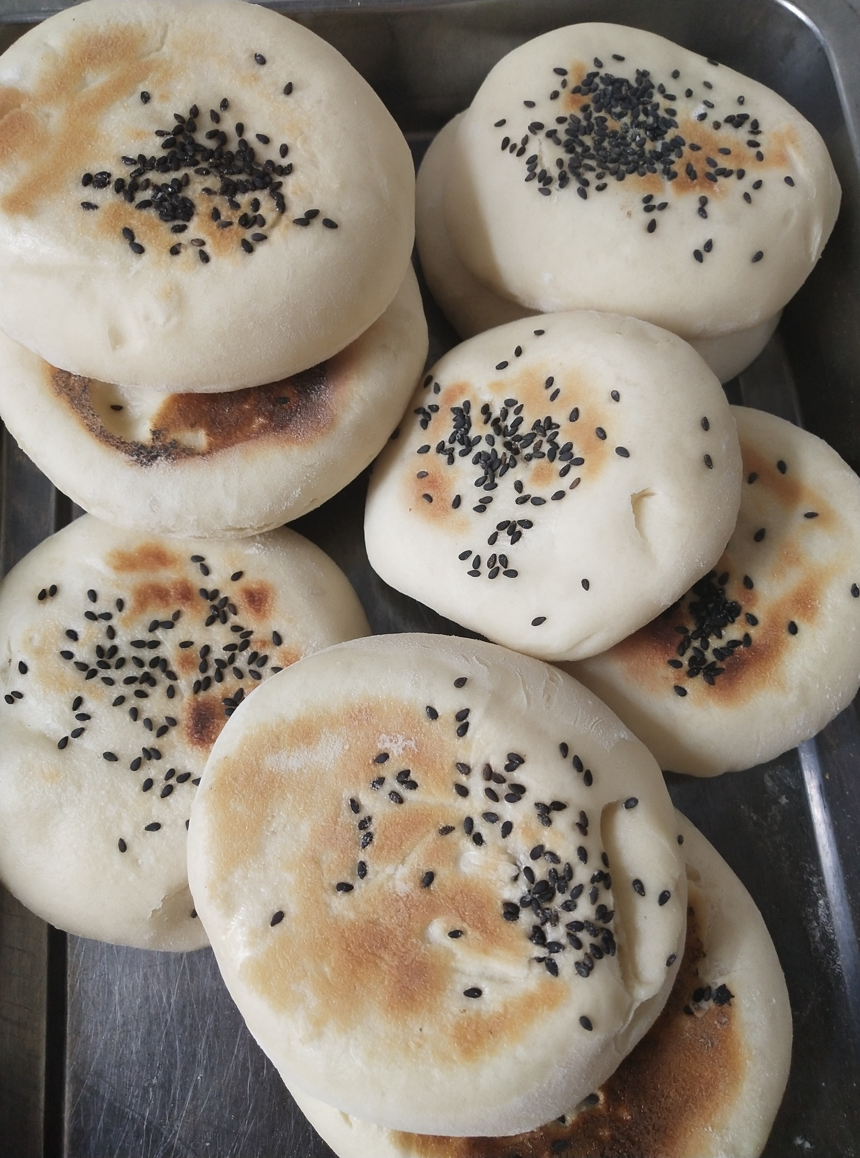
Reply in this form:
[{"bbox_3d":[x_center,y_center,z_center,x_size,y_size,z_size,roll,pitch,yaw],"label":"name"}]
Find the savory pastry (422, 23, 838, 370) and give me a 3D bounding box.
[{"bbox_3d":[0.055,-0.103,0.260,0.102,0.033,0.089,0,75,-4],"label":"savory pastry"}]

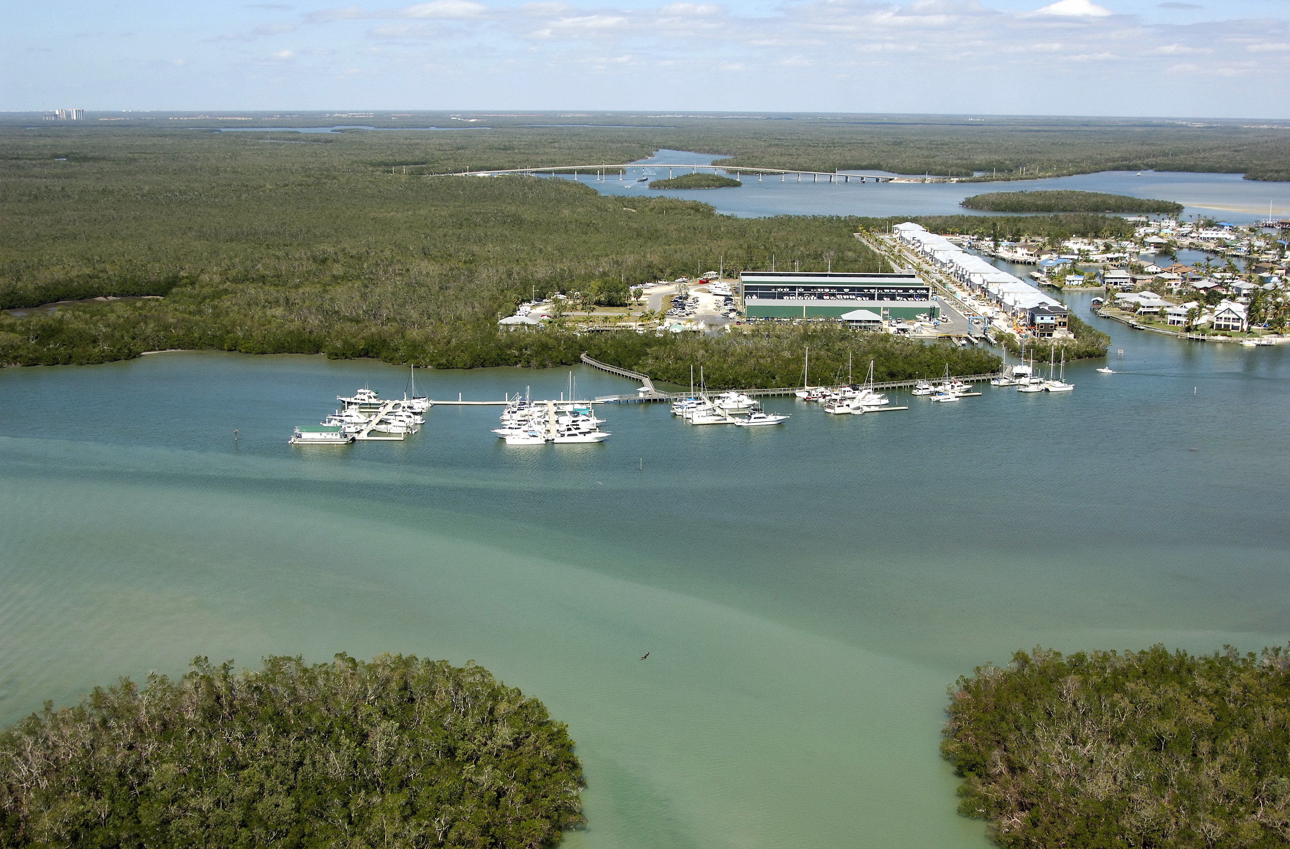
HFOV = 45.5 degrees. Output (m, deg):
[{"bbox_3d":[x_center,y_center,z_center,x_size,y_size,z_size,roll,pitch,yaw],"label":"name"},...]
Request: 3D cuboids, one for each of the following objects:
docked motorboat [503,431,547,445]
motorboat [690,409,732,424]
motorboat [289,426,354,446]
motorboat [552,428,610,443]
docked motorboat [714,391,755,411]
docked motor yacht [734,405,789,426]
[{"bbox_3d":[-32.990,3.690,424.260,11.690,3.300,4.200,0,12,-4],"label":"docked motorboat"},{"bbox_3d":[18.610,-2.300,454.030,12.120,3.400,3.800,-2,12,-11],"label":"motorboat"},{"bbox_3d":[-88.400,3.080,423.240,17.460,4.300,5.200,0,12,-2],"label":"motorboat"},{"bbox_3d":[-17.740,2.830,426.580,16.200,4.200,4.500,0,12,-4],"label":"motorboat"},{"bbox_3d":[27.440,-7.300,475.270,12.830,4.600,4.300,-2,12,-11],"label":"docked motorboat"},{"bbox_3d":[33.730,-2.110,451.090,15.600,4.400,4.400,-2,12,-11],"label":"docked motor yacht"}]

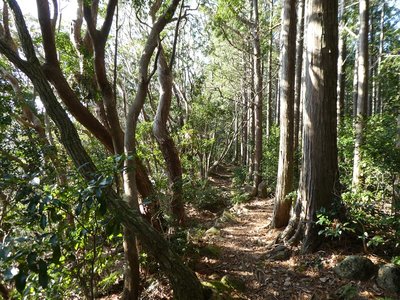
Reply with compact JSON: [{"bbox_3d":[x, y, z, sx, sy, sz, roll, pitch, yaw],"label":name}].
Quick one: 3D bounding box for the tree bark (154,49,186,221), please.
[{"bbox_3d":[-0.602,-0.277,5.300,0.580,3.380,0.480,0,3,0],"label":"tree bark"}]

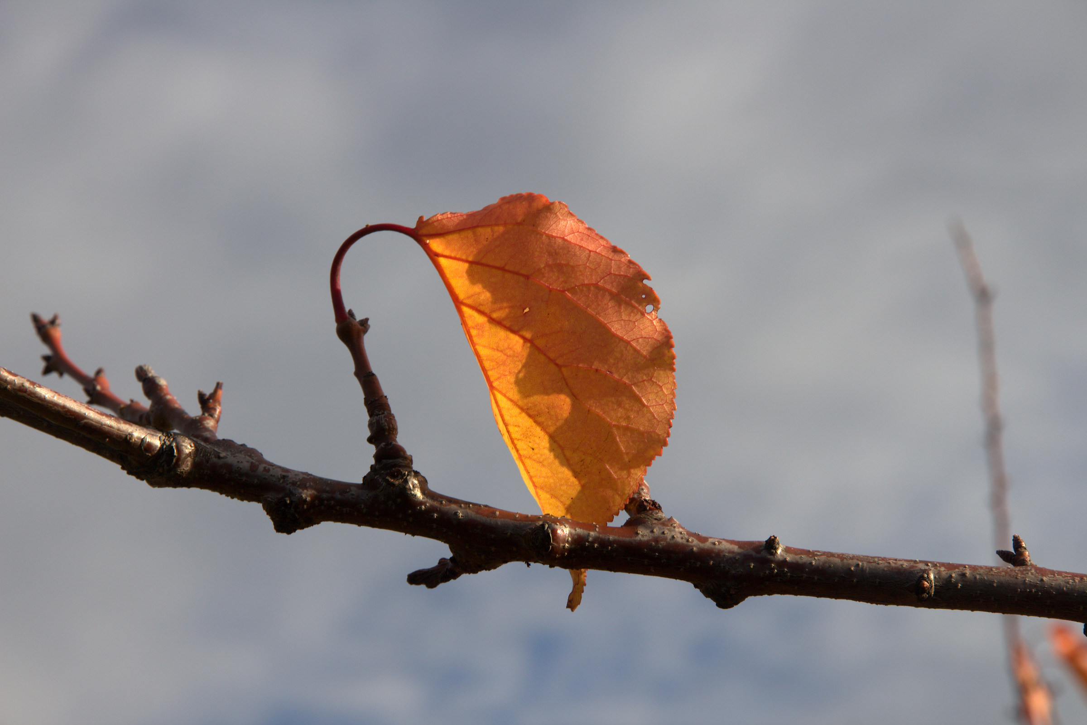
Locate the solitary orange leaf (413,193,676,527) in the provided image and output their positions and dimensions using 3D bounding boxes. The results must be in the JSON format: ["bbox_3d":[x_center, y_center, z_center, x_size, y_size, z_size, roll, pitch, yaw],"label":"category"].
[{"bbox_3d":[0.000,0.003,0.565,0.046,0.065,0.022,0,-15,0],"label":"solitary orange leaf"}]

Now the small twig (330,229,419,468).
[{"bbox_3d":[-0.027,-0.003,0.520,0.015,0.040,0.011,0,-15,0],"label":"small twig"}]

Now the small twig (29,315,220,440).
[{"bbox_3d":[-0.070,0.003,0.535,0.032,0.021,0.016,0,-15,0],"label":"small twig"}]

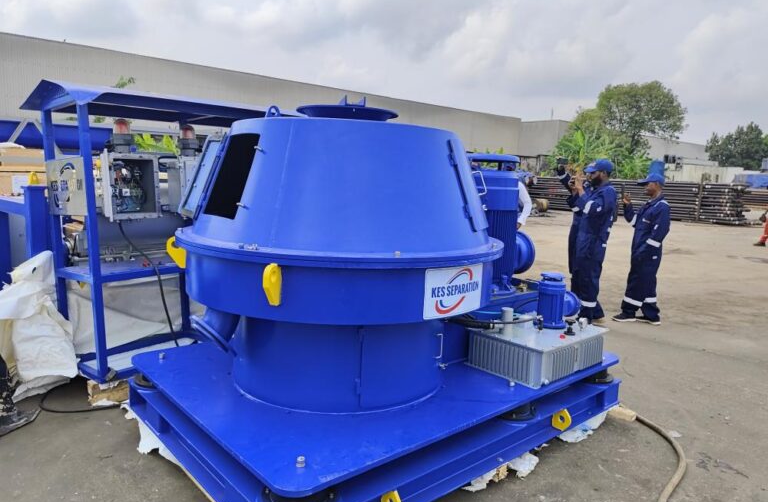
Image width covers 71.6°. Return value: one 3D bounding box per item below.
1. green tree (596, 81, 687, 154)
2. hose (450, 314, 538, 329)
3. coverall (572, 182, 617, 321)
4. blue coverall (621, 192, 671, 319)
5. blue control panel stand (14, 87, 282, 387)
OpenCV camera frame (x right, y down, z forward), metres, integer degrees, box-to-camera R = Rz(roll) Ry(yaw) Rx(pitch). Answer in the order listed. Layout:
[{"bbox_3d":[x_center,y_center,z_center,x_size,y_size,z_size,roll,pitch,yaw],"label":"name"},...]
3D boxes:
[{"bbox_3d":[22.773,-9.590,47.620,8.000,10.800,8.000,0,7,0],"label":"green tree"},{"bbox_3d":[0.720,0.463,3.500,0.570,0.090,0.140,0,7,6],"label":"hose"},{"bbox_3d":[2.380,0.000,6.017,0.480,1.560,0.520,1,7,9],"label":"coverall"},{"bbox_3d":[2.951,0.073,6.005,0.500,1.390,0.500,-1,7,-3],"label":"blue coverall"},{"bbox_3d":[-1.920,-0.132,4.643,1.050,2.170,1.730,5,9,39],"label":"blue control panel stand"}]

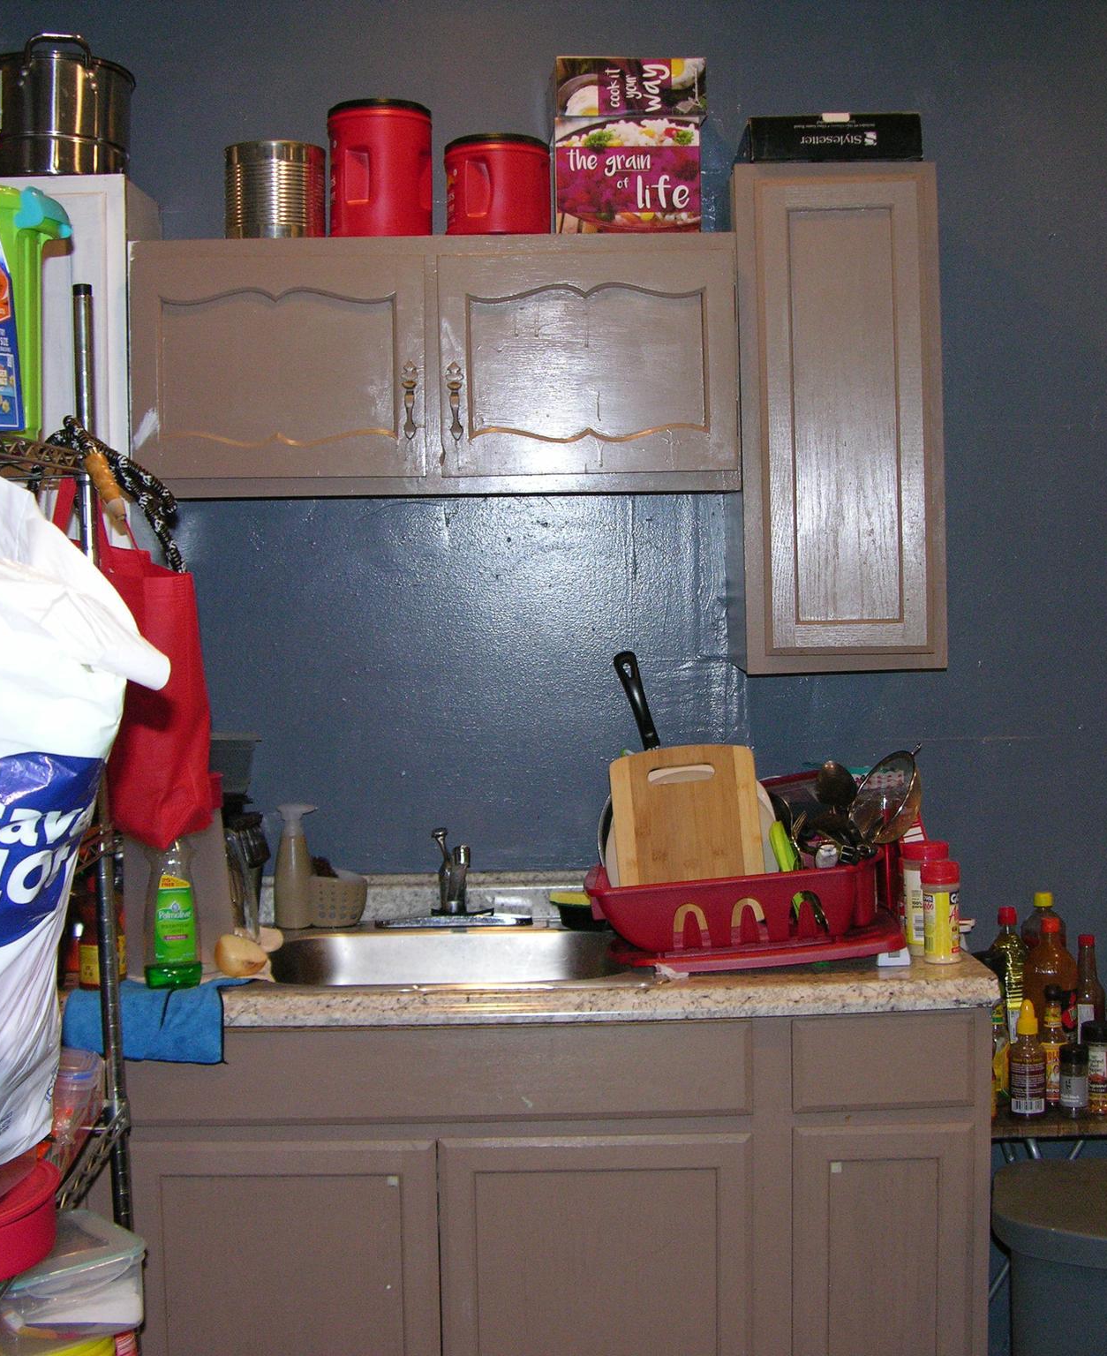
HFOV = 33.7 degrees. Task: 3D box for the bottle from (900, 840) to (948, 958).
[{"bbox_3d":[0.535,0.315,2.620,0.064,0.159,0.064,-1,1,0],"label":"bottle"}]

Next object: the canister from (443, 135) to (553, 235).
[{"bbox_3d":[-0.085,-0.743,2.832,0.164,0.161,0.164,-1,3,-1],"label":"canister"}]

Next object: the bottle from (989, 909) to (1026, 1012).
[{"bbox_3d":[0.716,0.481,2.878,0.060,0.245,0.060,-1,3,-1],"label":"bottle"}]

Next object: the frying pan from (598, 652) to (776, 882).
[{"bbox_3d":[0.167,0.160,2.728,0.260,0.420,0.065,-16,-12,-3],"label":"frying pan"}]

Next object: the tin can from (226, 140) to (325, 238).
[{"bbox_3d":[-0.436,-0.741,2.867,0.158,0.163,0.158,-1,3,-1],"label":"tin can"}]

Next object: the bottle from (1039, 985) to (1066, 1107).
[{"bbox_3d":[0.750,0.552,2.747,0.045,0.177,0.045,-1,2,0],"label":"bottle"}]

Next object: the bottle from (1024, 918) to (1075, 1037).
[{"bbox_3d":[0.777,0.510,2.855,0.080,0.259,0.080,-1,3,-1],"label":"bottle"}]

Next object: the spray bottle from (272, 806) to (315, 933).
[{"bbox_3d":[-0.419,0.307,2.971,0.068,0.205,0.061,-1,3,6],"label":"spray bottle"}]

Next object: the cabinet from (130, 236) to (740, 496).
[{"bbox_3d":[-0.178,-0.469,2.865,0.912,0.384,0.328,-1,3,-1],"label":"cabinet"}]

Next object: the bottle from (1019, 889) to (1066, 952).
[{"bbox_3d":[0.785,0.486,2.928,0.077,0.292,0.077,-1,2,0],"label":"bottle"}]

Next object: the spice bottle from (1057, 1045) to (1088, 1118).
[{"bbox_3d":[0.769,0.596,2.703,0.043,0.101,0.043,-1,3,-1],"label":"spice bottle"}]

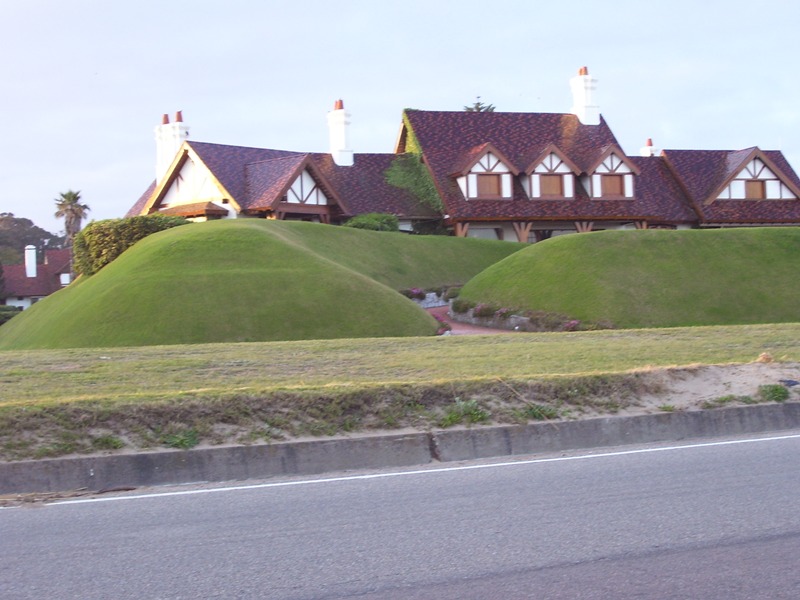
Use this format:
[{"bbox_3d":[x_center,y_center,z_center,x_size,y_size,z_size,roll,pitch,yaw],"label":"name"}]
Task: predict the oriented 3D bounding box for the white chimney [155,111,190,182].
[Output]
[{"bbox_3d":[-9.586,-6.364,64.500,1.600,3.300,0.650,-1,1,40],"label":"white chimney"}]

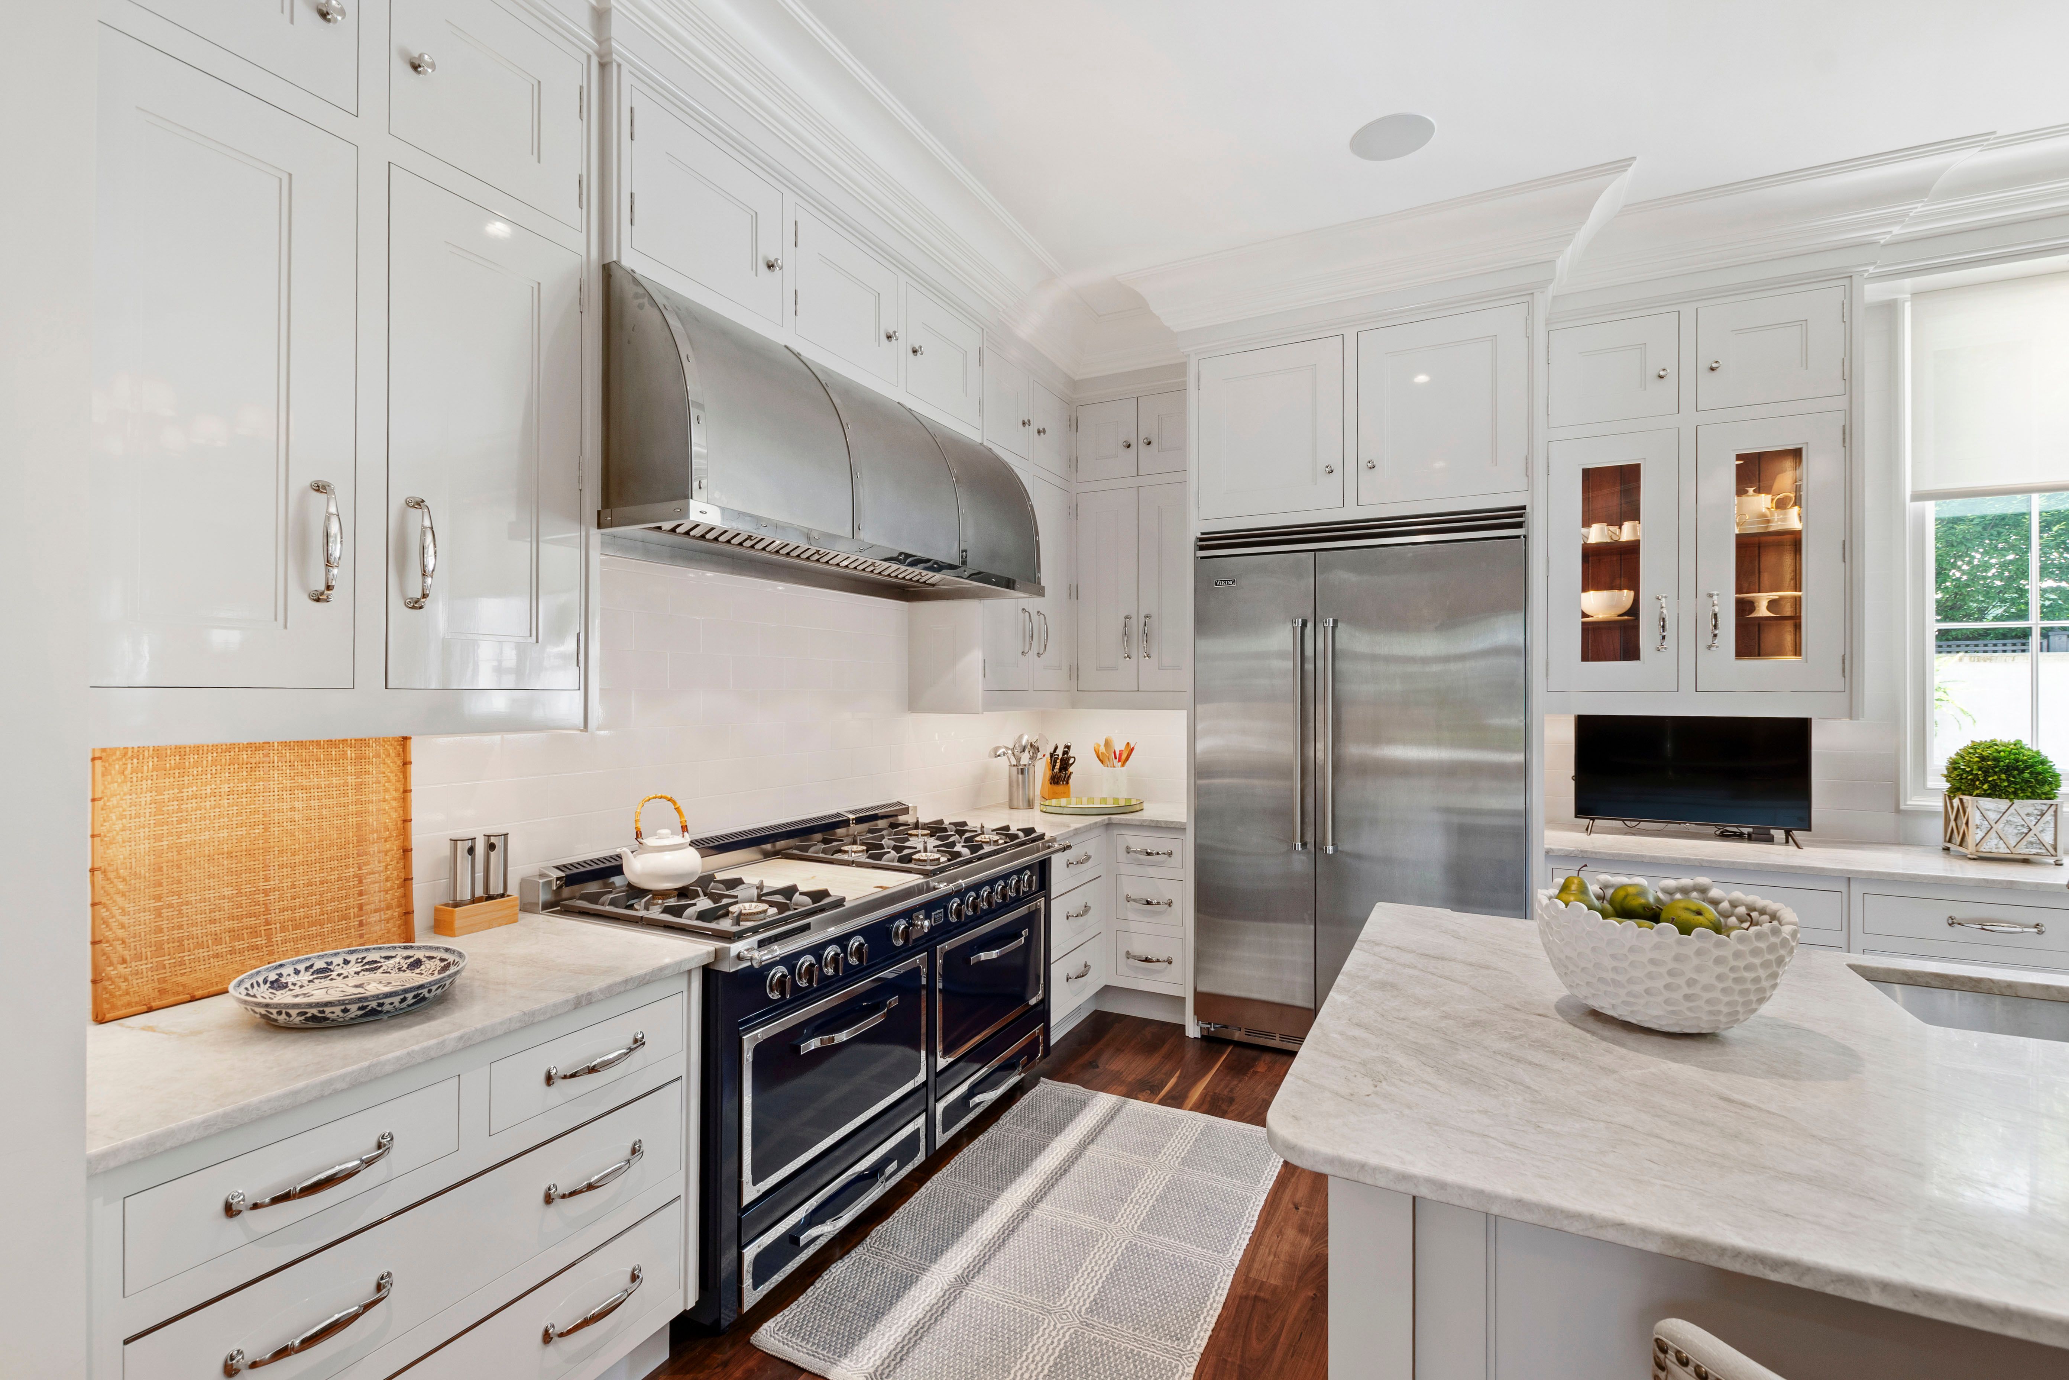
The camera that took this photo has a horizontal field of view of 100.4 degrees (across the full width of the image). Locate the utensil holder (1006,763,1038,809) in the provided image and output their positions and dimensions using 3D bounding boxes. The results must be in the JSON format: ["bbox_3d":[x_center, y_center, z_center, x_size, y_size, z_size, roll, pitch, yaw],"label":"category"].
[{"bbox_3d":[-0.058,0.452,4.038,0.118,0.195,0.118,0,0,28],"label":"utensil holder"}]

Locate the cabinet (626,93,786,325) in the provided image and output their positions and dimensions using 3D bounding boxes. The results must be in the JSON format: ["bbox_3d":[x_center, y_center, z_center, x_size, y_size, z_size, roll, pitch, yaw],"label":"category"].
[{"bbox_3d":[-0.972,-1.213,2.298,0.340,0.377,0.490,0,0,28],"label":"cabinet"}]

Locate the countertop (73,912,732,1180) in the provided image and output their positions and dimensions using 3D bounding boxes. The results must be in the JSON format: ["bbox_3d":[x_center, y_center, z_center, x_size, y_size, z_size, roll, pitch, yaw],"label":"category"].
[{"bbox_3d":[-1.227,0.583,1.619,0.665,0.035,0.980,0,0,28],"label":"countertop"}]

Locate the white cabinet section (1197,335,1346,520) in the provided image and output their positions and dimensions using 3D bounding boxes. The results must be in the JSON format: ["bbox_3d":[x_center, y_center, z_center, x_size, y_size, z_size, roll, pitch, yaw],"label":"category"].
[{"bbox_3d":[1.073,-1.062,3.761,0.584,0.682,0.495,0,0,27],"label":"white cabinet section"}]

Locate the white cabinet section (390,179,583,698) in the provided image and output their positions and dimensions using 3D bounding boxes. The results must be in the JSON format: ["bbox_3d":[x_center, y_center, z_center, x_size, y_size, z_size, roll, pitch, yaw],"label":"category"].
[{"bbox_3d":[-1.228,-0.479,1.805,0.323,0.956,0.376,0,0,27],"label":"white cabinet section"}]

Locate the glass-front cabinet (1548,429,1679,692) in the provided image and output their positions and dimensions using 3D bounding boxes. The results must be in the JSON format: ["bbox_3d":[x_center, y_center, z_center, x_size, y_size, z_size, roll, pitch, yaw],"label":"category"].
[{"bbox_3d":[2.245,-0.475,3.382,0.412,0.967,0.310,0,0,28],"label":"glass-front cabinet"}]

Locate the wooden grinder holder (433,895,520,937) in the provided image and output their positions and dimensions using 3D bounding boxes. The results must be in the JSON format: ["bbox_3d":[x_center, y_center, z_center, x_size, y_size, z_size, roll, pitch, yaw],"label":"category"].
[{"bbox_3d":[-1.263,0.510,1.959,0.070,0.061,0.140,0,0,28],"label":"wooden grinder holder"}]

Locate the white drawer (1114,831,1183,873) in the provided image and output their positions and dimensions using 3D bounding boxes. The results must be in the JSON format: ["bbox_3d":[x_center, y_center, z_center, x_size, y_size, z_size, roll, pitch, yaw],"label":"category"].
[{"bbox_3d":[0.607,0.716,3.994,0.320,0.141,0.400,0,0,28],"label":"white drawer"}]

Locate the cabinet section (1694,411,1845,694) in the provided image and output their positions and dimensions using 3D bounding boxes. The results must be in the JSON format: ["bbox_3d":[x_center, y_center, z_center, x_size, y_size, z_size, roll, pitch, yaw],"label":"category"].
[{"bbox_3d":[2.657,-0.469,3.173,0.406,0.963,0.330,0,0,27],"label":"cabinet section"}]

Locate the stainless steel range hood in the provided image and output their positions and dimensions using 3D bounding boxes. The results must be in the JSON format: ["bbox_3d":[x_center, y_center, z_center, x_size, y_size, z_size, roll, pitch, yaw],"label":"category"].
[{"bbox_3d":[-0.633,-0.669,2.737,0.645,0.640,1.645,0,0,28],"label":"stainless steel range hood"}]

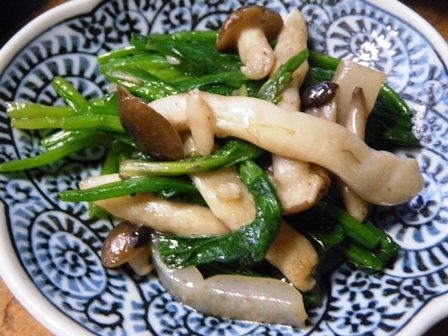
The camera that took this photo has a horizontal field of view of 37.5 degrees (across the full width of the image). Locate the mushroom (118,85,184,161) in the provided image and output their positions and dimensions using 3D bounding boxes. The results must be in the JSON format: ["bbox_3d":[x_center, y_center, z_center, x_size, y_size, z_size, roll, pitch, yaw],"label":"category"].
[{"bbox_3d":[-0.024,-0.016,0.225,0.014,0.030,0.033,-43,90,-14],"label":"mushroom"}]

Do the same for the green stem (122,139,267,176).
[{"bbox_3d":[-0.011,-0.004,0.219,0.048,0.008,0.009,-9,56,-6],"label":"green stem"}]

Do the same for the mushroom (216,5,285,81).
[{"bbox_3d":[0.010,-0.048,0.252,0.025,0.025,0.025,-12,46,0],"label":"mushroom"}]

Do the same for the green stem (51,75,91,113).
[{"bbox_3d":[-0.055,-0.026,0.238,0.005,0.005,0.018,-32,61,-20],"label":"green stem"}]

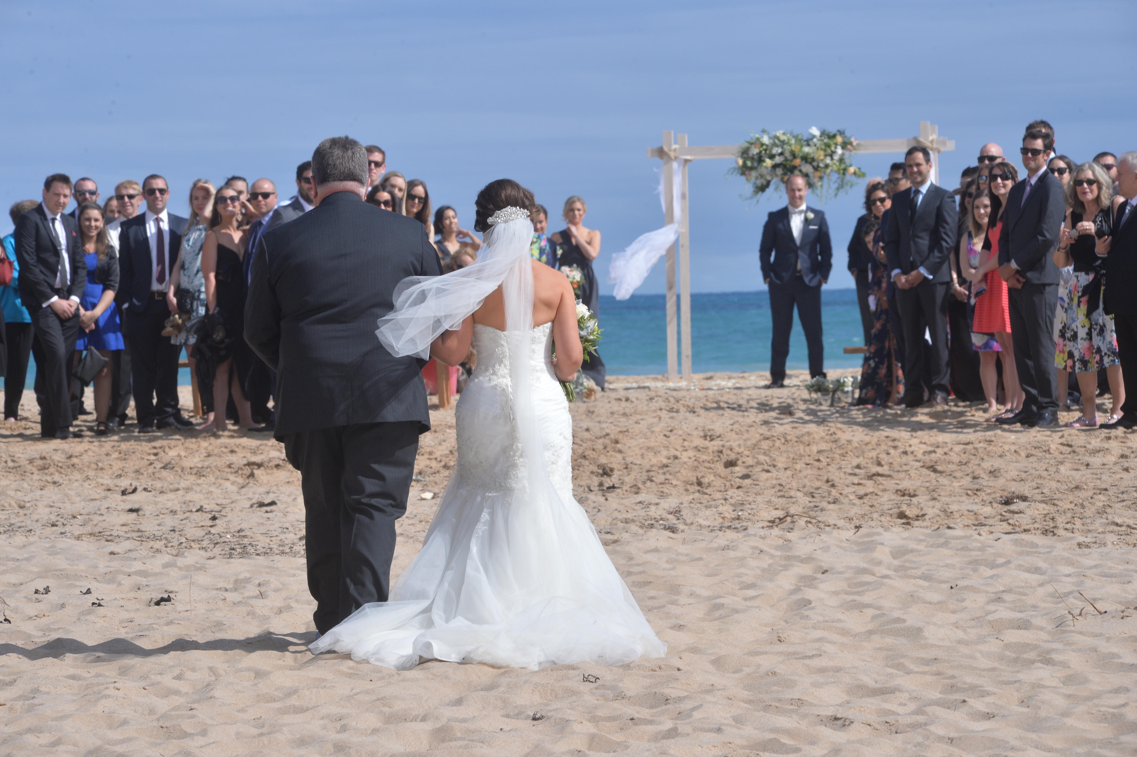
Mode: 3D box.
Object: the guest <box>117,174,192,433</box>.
[{"bbox_3d":[-2.881,-0.525,40.600,0.530,1.797,0.340,-1,1,-15],"label":"guest"}]

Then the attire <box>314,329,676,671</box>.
[{"bbox_3d":[-0.270,0.391,20.500,1.200,1.170,1.250,-2,1,1],"label":"attire"}]

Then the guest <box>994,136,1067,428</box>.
[{"bbox_3d":[2.856,-0.621,36.000,0.500,1.839,0.360,0,1,42],"label":"guest"}]

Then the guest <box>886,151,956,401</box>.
[{"bbox_3d":[2.485,-0.714,41.200,0.540,1.830,0.380,-1,1,20],"label":"guest"}]

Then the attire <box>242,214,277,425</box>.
[{"bbox_3d":[-2.126,-0.409,40.800,0.520,1.483,0.350,-1,1,25],"label":"attire"}]

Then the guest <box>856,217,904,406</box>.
[{"bbox_3d":[2.208,-0.488,41.400,0.420,1.380,0.360,-1,1,15],"label":"guest"}]

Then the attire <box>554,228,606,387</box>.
[{"bbox_3d":[0.089,-0.608,50.900,0.460,1.420,0.420,-2,1,0],"label":"attire"}]

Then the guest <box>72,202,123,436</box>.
[{"bbox_3d":[-3.291,-0.415,40.700,0.430,1.630,0.320,-1,1,-3],"label":"guest"}]

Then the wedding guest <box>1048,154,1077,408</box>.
[{"bbox_3d":[3.342,-0.653,39.400,0.430,1.700,0.320,-1,1,22],"label":"wedding guest"}]

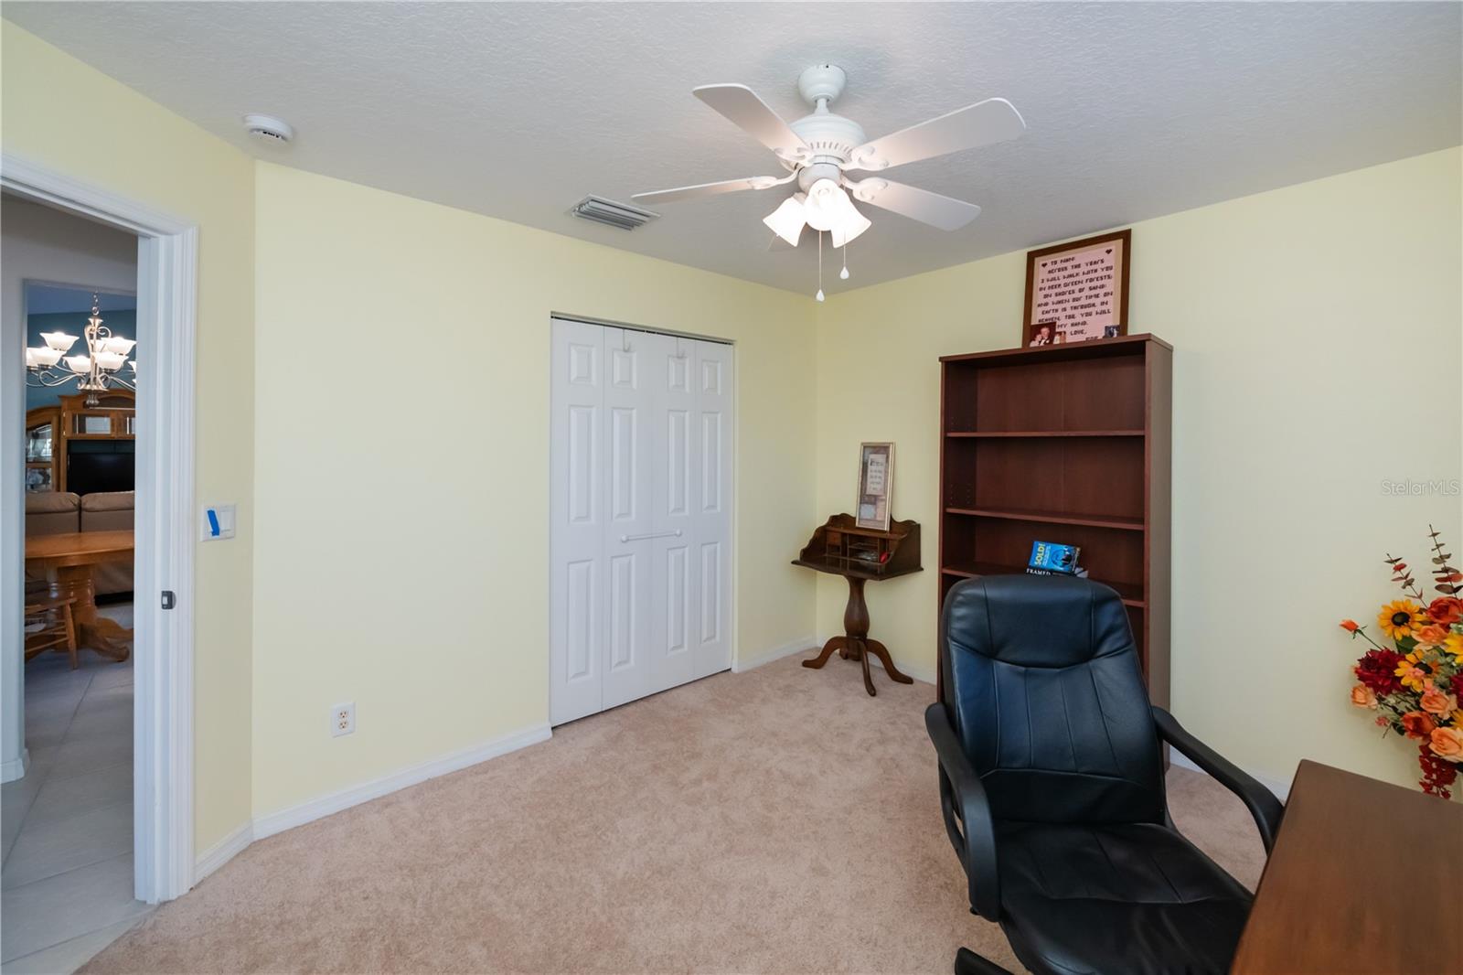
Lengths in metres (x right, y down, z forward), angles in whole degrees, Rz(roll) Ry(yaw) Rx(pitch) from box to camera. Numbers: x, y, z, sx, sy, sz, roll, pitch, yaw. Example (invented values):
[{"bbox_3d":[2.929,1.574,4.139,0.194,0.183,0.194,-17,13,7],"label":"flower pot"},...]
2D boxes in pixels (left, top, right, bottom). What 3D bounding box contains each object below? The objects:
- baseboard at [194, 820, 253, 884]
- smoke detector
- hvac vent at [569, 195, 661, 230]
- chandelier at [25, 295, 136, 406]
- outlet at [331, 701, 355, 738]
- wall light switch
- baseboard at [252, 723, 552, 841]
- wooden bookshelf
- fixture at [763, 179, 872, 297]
[{"bbox_3d":[-1.800,1.287,2.015,0.016,0.083,0.205,0,3,5],"label":"baseboard"},{"bbox_3d":[-1.462,-1.124,1.799,0.128,0.040,0.128,-2,3,-40],"label":"smoke detector"},{"bbox_3d":[-0.523,-1.205,2.516,0.350,0.020,0.250,-2,3,-41],"label":"hvac vent"},{"bbox_3d":[-4.412,-0.949,3.938,0.750,0.780,0.750,3,4,45],"label":"chandelier"},{"bbox_3d":[-1.556,0.930,2.280,0.077,0.120,0.012,-2,3,-41],"label":"outlet"},{"bbox_3d":[-1.753,0.121,1.945,0.012,0.118,0.117,0,3,5],"label":"wall light switch"},{"bbox_3d":[-1.335,1.240,2.479,1.130,0.083,0.016,-2,3,-41],"label":"baseboard"},{"bbox_3d":[1.540,0.290,2.778,0.310,1.870,0.910,-2,3,-41],"label":"wooden bookshelf"},{"bbox_3d":[0.240,-0.673,1.560,0.310,0.305,0.310,0,3,5],"label":"fixture"}]

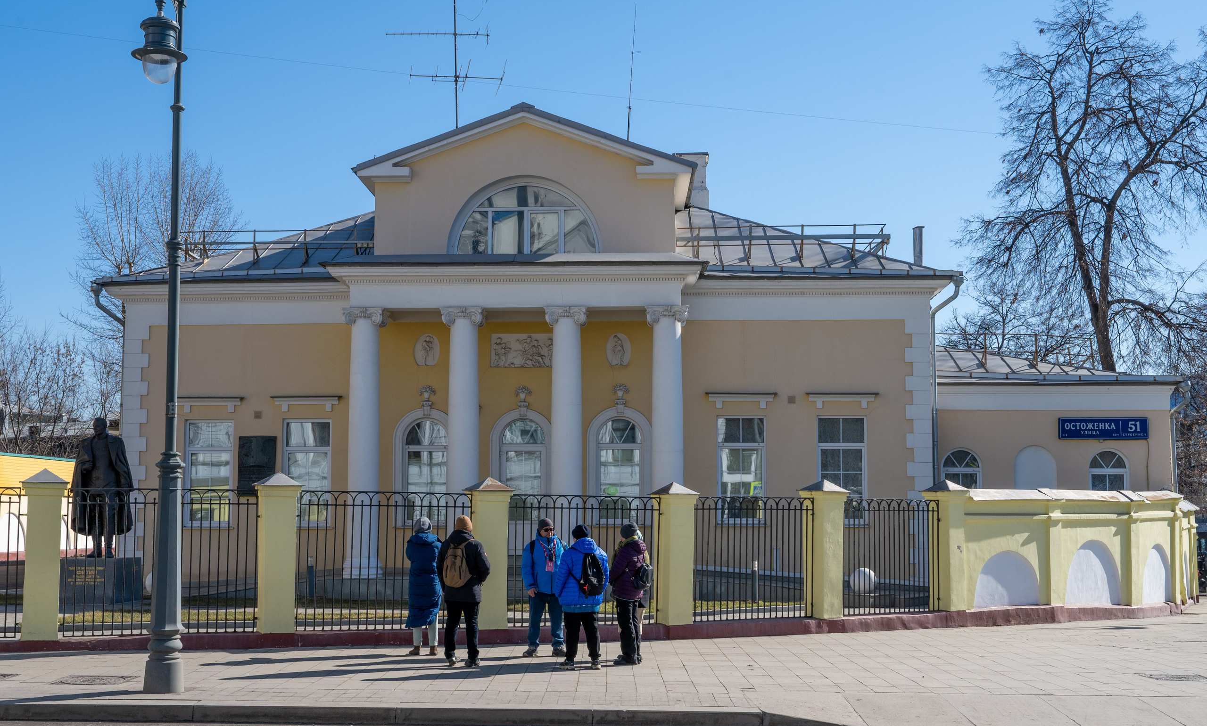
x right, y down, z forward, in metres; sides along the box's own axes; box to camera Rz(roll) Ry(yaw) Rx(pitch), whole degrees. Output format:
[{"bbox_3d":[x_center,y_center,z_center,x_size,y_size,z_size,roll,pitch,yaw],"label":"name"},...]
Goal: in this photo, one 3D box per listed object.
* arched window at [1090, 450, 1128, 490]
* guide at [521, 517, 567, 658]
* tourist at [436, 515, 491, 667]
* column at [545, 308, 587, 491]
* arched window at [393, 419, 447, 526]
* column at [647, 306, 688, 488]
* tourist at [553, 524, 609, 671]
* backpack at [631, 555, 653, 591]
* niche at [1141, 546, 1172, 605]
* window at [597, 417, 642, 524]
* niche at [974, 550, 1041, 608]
[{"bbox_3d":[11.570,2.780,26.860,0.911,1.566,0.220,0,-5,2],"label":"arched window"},{"bbox_3d":[-0.733,2.784,14.600,0.600,1.730,0.420,2,-5,-21],"label":"guide"},{"bbox_3d":[-1.661,2.692,13.918,0.580,1.749,0.480,-2,-5,24],"label":"tourist"},{"bbox_3d":[-0.721,1.545,22.900,0.820,5.300,0.820,0,-4,2],"label":"column"},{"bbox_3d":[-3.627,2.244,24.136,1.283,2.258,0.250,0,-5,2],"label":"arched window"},{"bbox_3d":[1.354,1.639,24.600,0.850,5.608,0.850,0,-5,2],"label":"column"},{"bbox_3d":[-0.255,2.689,13.500,0.620,1.670,0.480,2,-5,-26],"label":"tourist"},{"bbox_3d":[0.452,2.503,13.900,0.170,0.403,0.270,-2,-5,25],"label":"backpack"},{"bbox_3d":[10.015,3.821,21.248,0.170,1.062,1.250,-5,-7,45],"label":"niche"},{"bbox_3d":[0.355,2.382,25.950,0.980,2.366,0.200,0,-5,2],"label":"window"},{"bbox_3d":[6.736,3.596,19.561,1.520,0.947,0.150,3,-6,-30],"label":"niche"}]

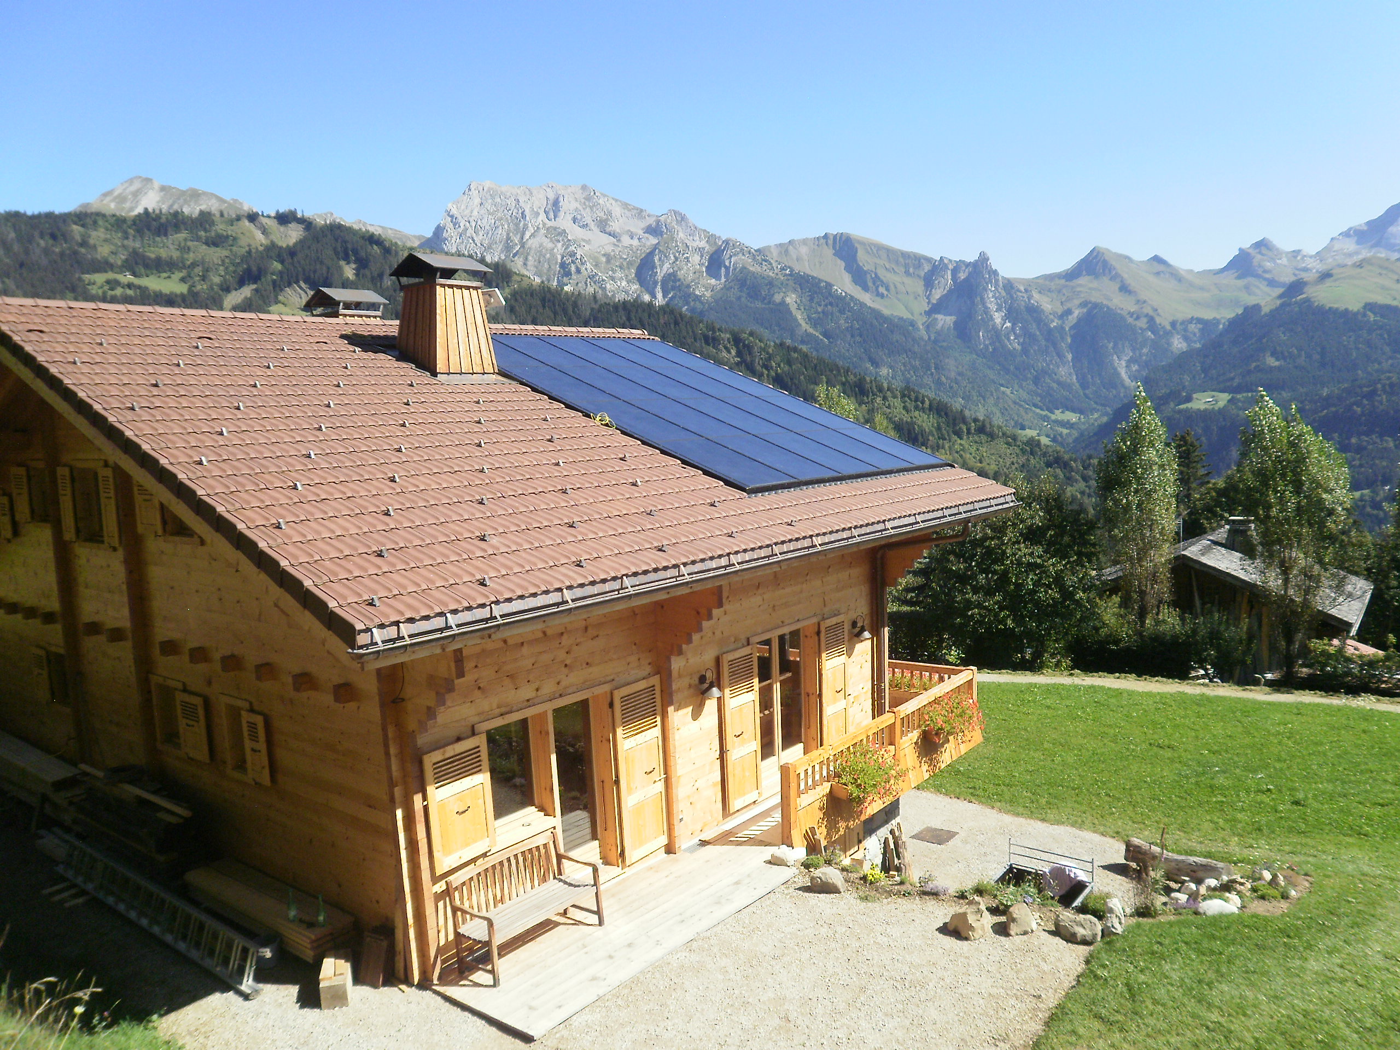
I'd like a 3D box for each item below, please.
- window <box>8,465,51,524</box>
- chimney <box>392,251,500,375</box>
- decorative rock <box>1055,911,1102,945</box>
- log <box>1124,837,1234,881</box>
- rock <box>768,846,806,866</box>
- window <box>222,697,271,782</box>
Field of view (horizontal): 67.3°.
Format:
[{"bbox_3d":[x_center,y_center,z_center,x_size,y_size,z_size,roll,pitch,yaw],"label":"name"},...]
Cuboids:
[{"bbox_3d":[-9.562,-0.454,14.971,1.450,0.870,0.160,3,8,39],"label":"window"},{"bbox_3d":[-3.745,-3.013,15.287,1.040,1.700,1.070,3,8,39],"label":"chimney"},{"bbox_3d":[3.955,4.150,10.974,0.470,0.310,0.350,0,7,20],"label":"decorative rock"},{"bbox_3d":[7.203,5.034,15.769,1.480,0.340,0.350,3,8,39],"label":"log"},{"bbox_3d":[1.020,3.886,12.329,0.430,0.220,0.300,-2,6,4],"label":"rock"},{"bbox_3d":[-5.036,2.385,11.582,0.950,0.930,0.160,3,8,39],"label":"window"}]

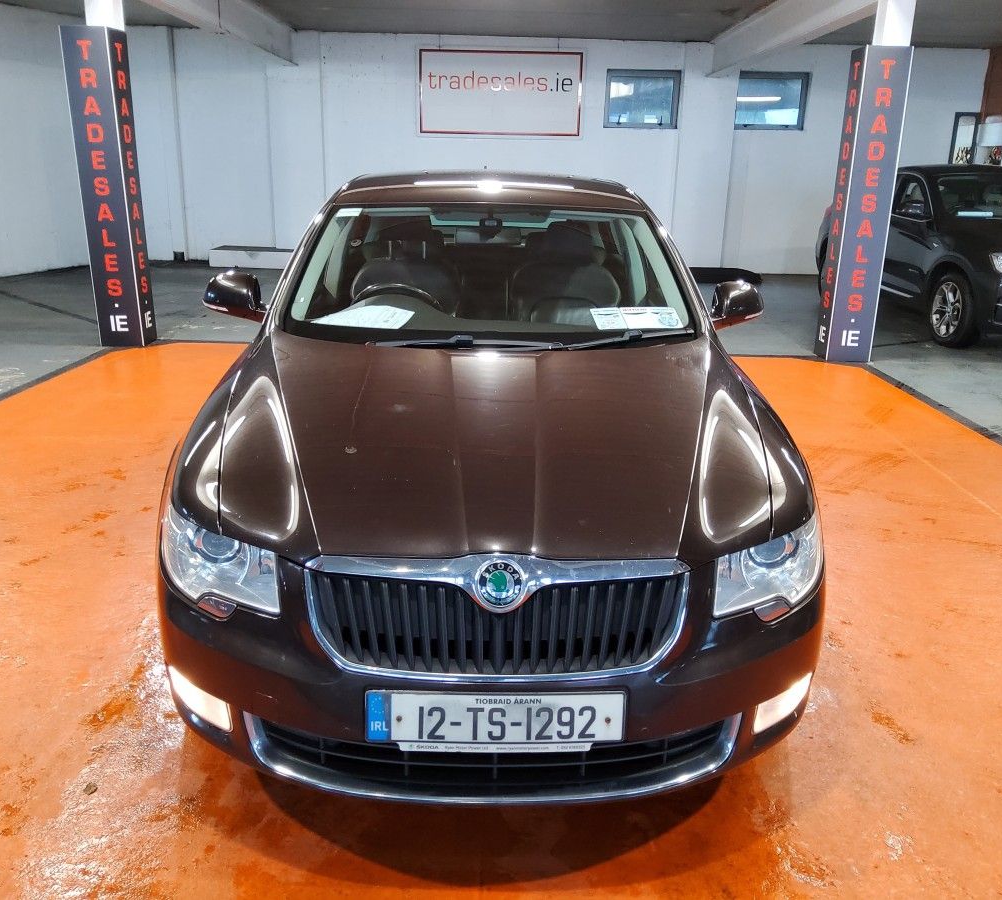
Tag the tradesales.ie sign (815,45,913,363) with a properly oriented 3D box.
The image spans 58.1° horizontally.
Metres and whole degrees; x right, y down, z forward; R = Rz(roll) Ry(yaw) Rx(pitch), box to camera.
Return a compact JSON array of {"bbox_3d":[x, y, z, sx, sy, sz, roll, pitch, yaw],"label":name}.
[{"bbox_3d":[2.905,-1.929,7.281,0.360,2.410,0.350,1,18,0],"label":"tradesales.ie sign"}]

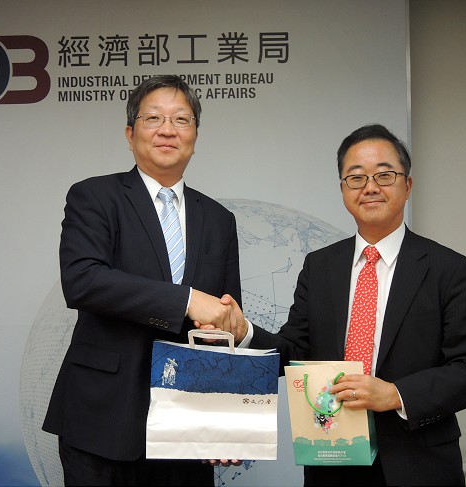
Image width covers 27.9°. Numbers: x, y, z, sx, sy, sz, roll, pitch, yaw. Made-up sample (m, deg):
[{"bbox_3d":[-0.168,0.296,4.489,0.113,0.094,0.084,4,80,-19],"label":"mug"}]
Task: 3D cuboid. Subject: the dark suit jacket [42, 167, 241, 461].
[{"bbox_3d":[-0.219,0.170,2.275,0.490,0.704,0.377,-1,0,-24],"label":"dark suit jacket"}]

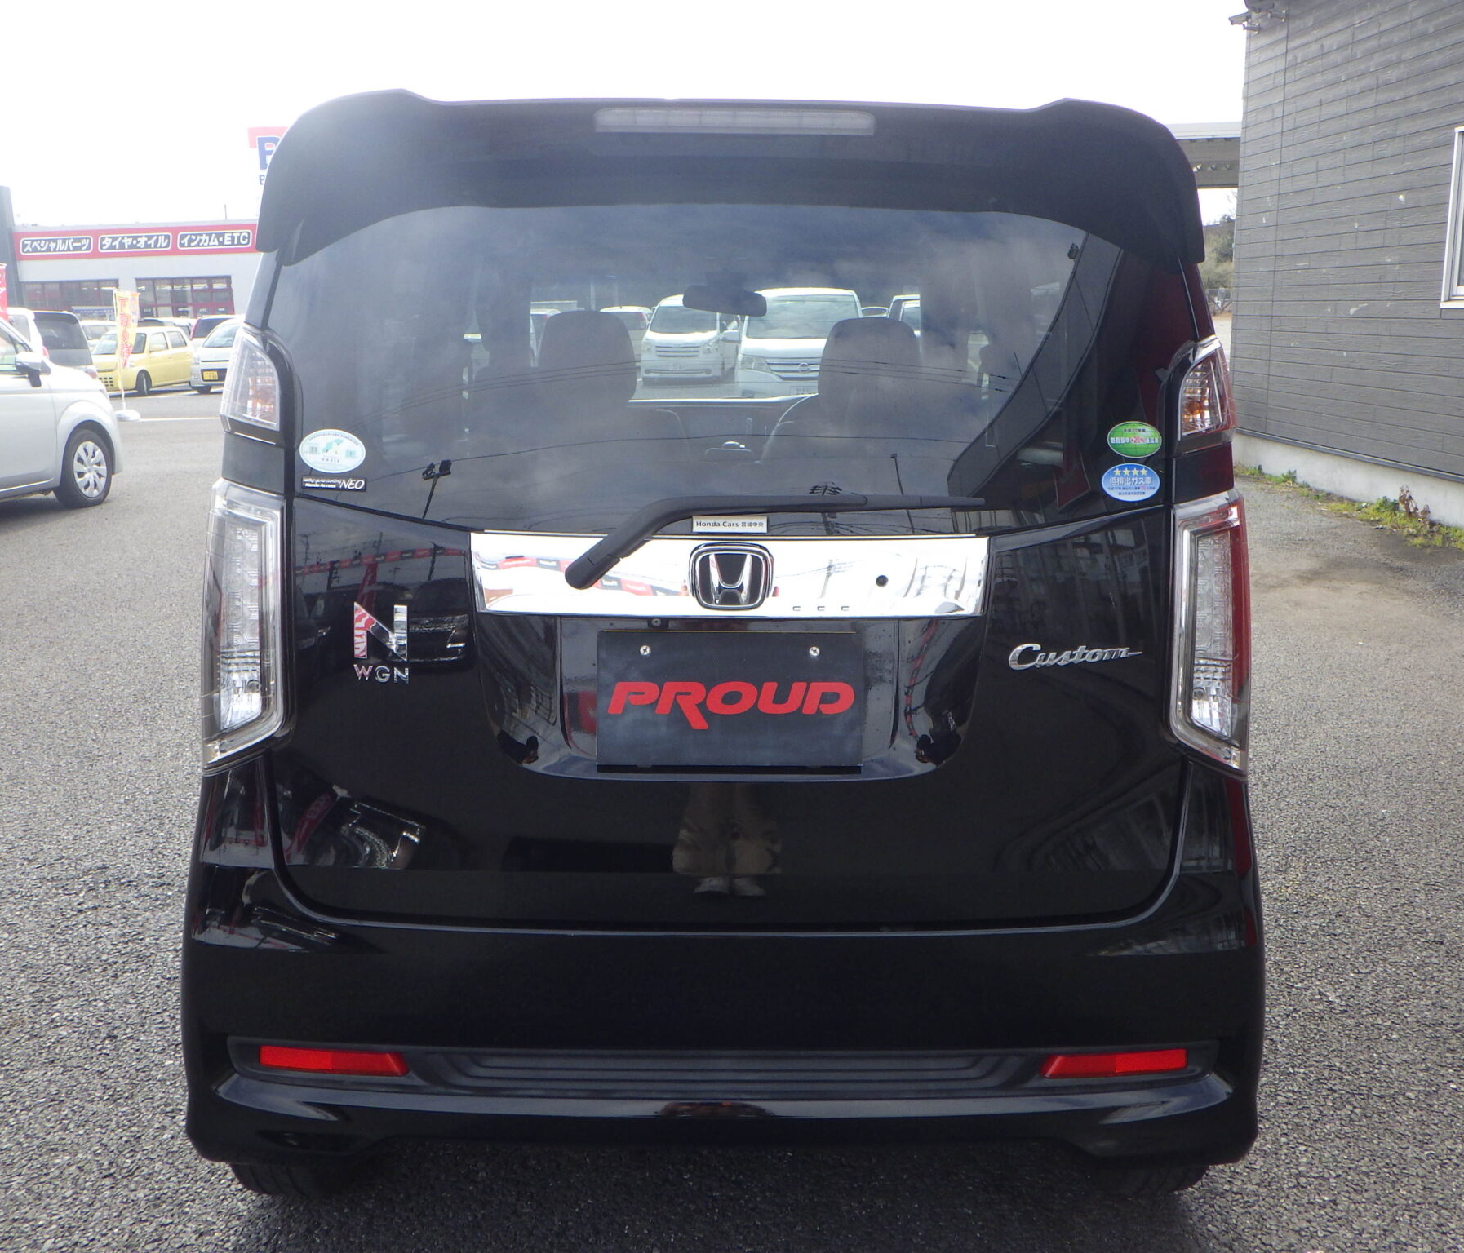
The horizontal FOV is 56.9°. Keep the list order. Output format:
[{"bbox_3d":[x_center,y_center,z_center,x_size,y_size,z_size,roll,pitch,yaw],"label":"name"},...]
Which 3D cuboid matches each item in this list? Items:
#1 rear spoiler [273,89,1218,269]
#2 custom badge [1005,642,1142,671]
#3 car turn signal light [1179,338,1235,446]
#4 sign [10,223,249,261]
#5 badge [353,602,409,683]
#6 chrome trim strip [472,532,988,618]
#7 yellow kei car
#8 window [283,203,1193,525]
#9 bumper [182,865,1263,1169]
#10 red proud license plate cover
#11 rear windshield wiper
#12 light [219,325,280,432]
[{"bbox_3d":[-0.001,-0.547,1.706,1.190,0.235,0.260,0,13,-1],"label":"rear spoiler"},{"bbox_3d":[0.428,0.037,1.683,0.165,0.034,0.008,0,9,-6],"label":"custom badge"},{"bbox_3d":[0.604,-0.300,1.721,0.088,0.143,0.085,0,5,-11],"label":"car turn signal light"},{"bbox_3d":[-22.901,-14.765,52.000,10.800,1.100,0.250,2,13,13],"label":"sign"},{"bbox_3d":[-0.431,0.020,1.663,0.068,0.100,0.008,1,8,4],"label":"badge"},{"bbox_3d":[-0.002,-0.062,1.618,0.615,0.102,0.040,0,5,-1],"label":"chrome trim strip"},{"bbox_3d":[-13.760,-6.108,31.000,1.475,1.470,3.390,-1,13,0],"label":"yellow kei car"},{"bbox_3d":[-0.002,-0.324,1.670,1.170,0.430,0.100,0,-6,-1],"label":"window"},{"bbox_3d":[-0.017,0.511,1.832,1.440,0.455,0.280,0,13,-1],"label":"bumper"},{"bbox_3d":[-0.002,0.091,1.686,0.332,0.168,0.012,0,2,-1],"label":"red proud license plate cover"},{"bbox_3d":[0.049,-0.100,1.594,0.495,0.115,0.055,0,-1,-1],"label":"rear windshield wiper"},{"bbox_3d":[-0.606,-0.311,1.699,0.088,0.143,0.085,1,5,9],"label":"light"}]

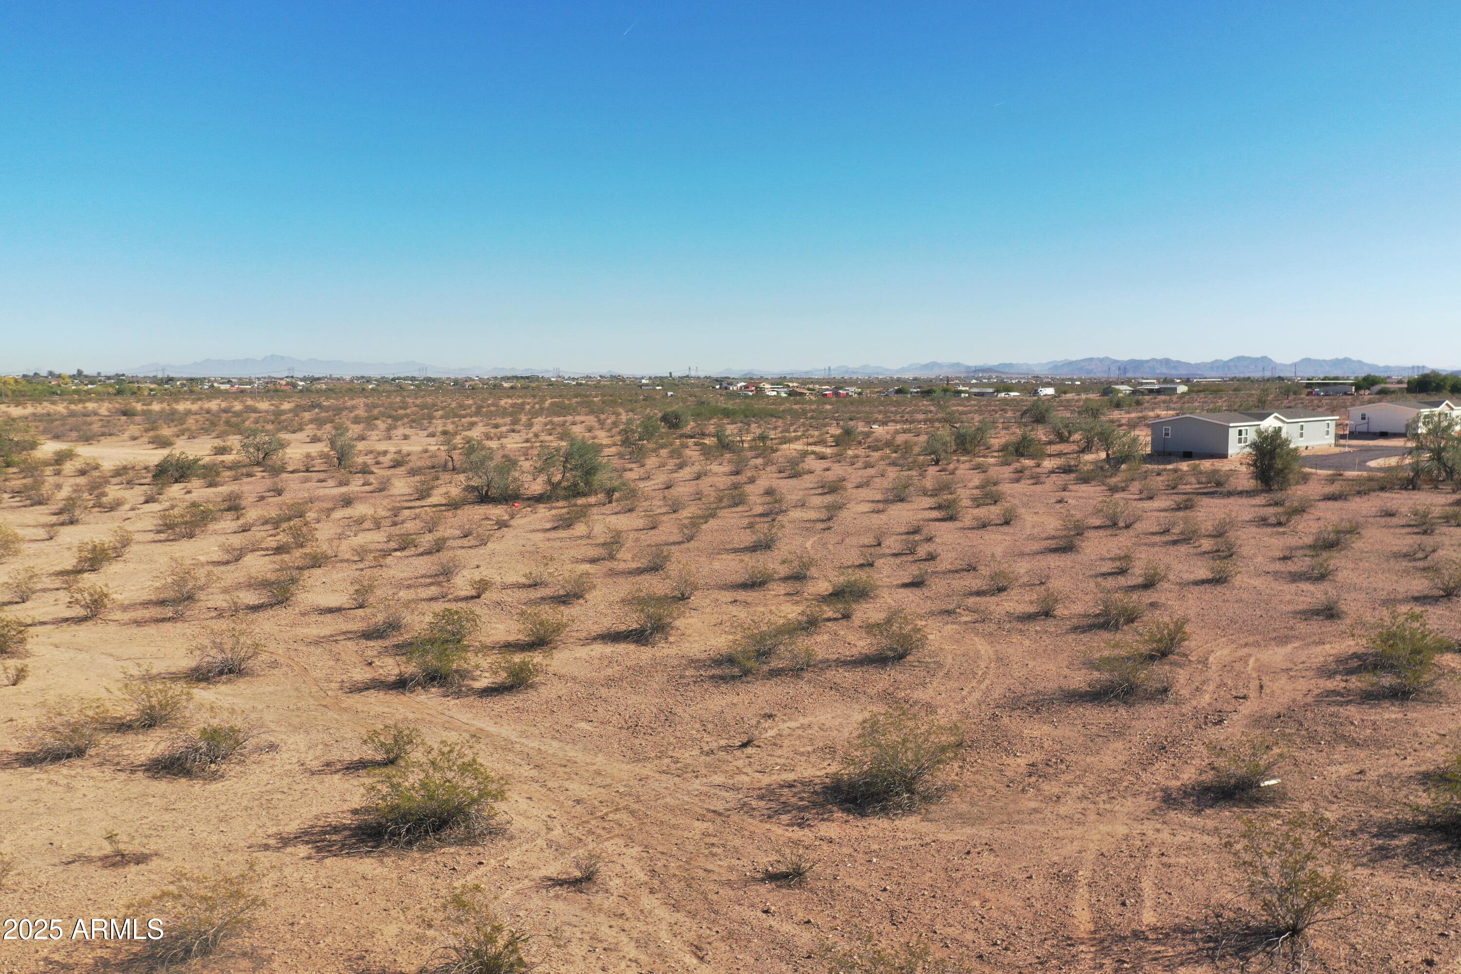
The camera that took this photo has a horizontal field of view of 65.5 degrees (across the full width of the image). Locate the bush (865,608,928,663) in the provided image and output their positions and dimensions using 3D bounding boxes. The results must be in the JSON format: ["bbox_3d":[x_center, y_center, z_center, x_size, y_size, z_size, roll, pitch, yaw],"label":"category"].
[{"bbox_3d":[4.493,3.992,30.827,1.685,1.272,1.601,1,6,8],"label":"bush"}]

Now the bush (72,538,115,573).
[{"bbox_3d":[-25.631,2.754,45.710,1.692,1.204,1.354,0,6,0],"label":"bush"}]

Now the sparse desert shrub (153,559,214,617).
[{"bbox_3d":[-18.777,3.337,38.943,1.974,1.648,1.776,-3,6,-26],"label":"sparse desert shrub"}]

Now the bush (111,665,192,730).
[{"bbox_3d":[-12.743,4.576,24.935,1.578,1.253,1.499,-3,6,-27],"label":"bush"}]

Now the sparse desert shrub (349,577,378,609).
[{"bbox_3d":[-12.440,3.564,38.470,0.975,1.004,0.877,0,6,0],"label":"sparse desert shrub"}]

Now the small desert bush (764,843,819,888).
[{"bbox_3d":[0.940,5.819,17.468,0.817,0.610,0.735,0,6,0],"label":"small desert bush"}]

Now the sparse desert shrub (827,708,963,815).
[{"bbox_3d":[3.019,4.928,20.666,2.404,1.740,2.212,0,6,0],"label":"sparse desert shrub"}]

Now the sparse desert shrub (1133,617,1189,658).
[{"bbox_3d":[12.307,4.272,32.401,1.549,1.082,1.394,2,6,21],"label":"sparse desert shrub"}]

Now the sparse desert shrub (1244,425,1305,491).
[{"bbox_3d":[36.851,-1.909,76.926,3.677,4.321,3.383,0,6,0],"label":"sparse desert shrub"}]

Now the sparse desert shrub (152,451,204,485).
[{"bbox_3d":[-40.597,-1.453,83.392,3.819,2.228,3.055,0,6,0],"label":"sparse desert shrub"}]

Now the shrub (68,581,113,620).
[{"bbox_3d":[-20.454,3.573,36.254,1.277,1.053,1.213,-3,6,-30],"label":"shrub"}]

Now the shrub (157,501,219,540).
[{"bbox_3d":[-26.041,1.580,54.572,2.711,1.758,2.495,0,6,0],"label":"shrub"}]

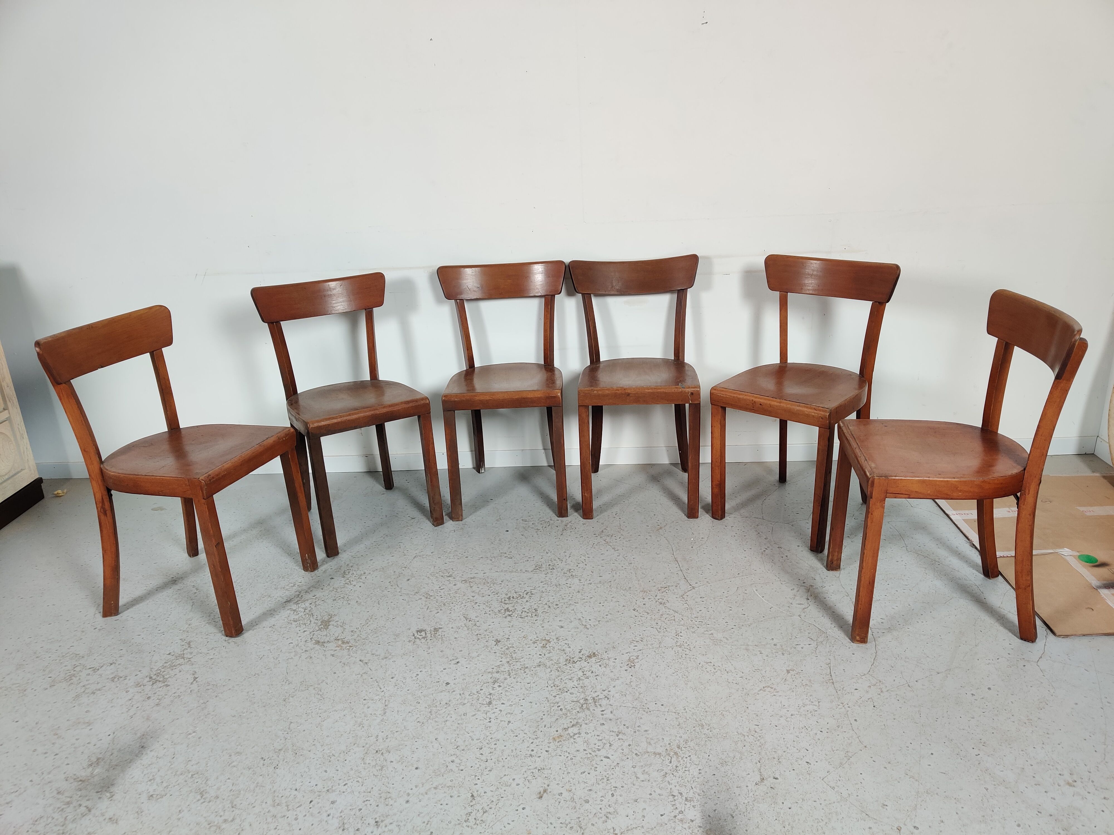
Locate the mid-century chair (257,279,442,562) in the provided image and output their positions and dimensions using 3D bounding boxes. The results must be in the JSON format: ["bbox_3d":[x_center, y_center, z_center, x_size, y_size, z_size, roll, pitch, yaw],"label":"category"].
[{"bbox_3d":[-0.690,-0.033,2.918,0.467,0.815,0.450,-13,21,-28],"label":"mid-century chair"}]

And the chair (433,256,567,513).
[{"bbox_3d":[-0.176,-0.106,3.056,0.467,0.815,0.450,-2,19,2],"label":"chair"}]

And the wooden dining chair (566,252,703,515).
[{"bbox_3d":[0.281,-0.117,3.019,0.467,0.815,0.450,-1,19,5],"label":"wooden dining chair"}]

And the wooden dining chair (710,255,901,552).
[{"bbox_3d":[0.786,-0.070,2.809,0.467,0.815,0.450,13,25,39],"label":"wooden dining chair"}]

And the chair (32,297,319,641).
[{"bbox_3d":[-1.055,0.133,2.483,0.450,0.815,0.467,3,20,18],"label":"chair"}]

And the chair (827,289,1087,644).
[{"bbox_3d":[0.981,0.120,2.220,0.450,0.815,0.467,-1,19,7],"label":"chair"}]

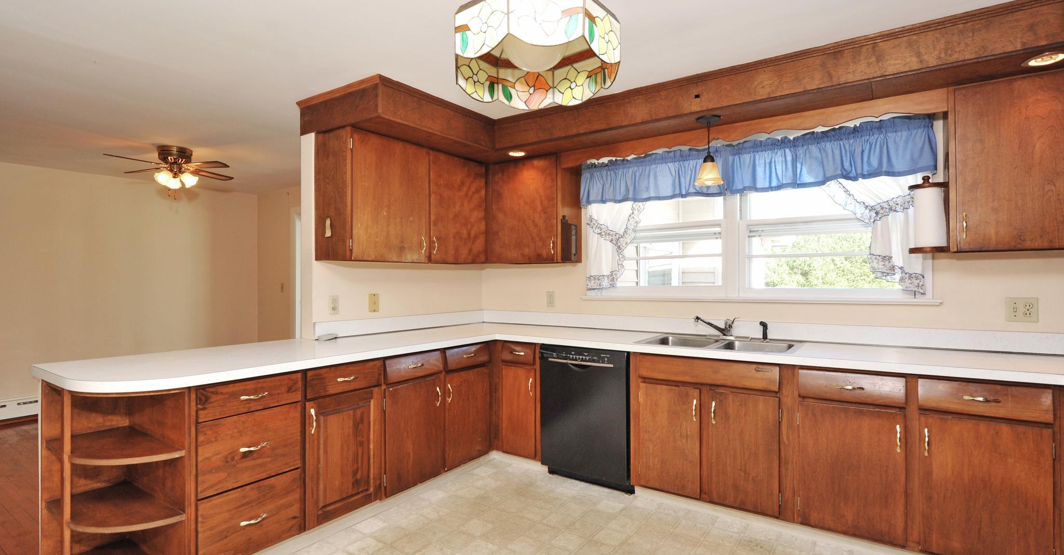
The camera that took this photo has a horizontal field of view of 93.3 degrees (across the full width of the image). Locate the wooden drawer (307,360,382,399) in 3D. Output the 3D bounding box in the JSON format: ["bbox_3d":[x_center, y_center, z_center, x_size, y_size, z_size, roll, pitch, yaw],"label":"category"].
[{"bbox_3d":[-1.094,0.512,2.639,0.400,0.130,0.437,0,-1,33],"label":"wooden drawer"}]

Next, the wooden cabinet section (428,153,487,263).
[{"bbox_3d":[-0.650,-0.482,3.728,0.310,0.766,0.583,-1,-1,35],"label":"wooden cabinet section"}]

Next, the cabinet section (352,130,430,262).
[{"bbox_3d":[-0.991,-0.487,3.236,0.310,0.766,0.598,-1,-1,35],"label":"cabinet section"}]

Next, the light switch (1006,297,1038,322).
[{"bbox_3d":[2.473,0.165,2.531,0.119,0.123,0.010,0,-1,33],"label":"light switch"}]

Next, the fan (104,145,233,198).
[{"bbox_3d":[-2.926,-0.862,4.113,1.050,0.410,1.050,0,-1,35],"label":"fan"}]

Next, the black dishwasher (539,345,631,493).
[{"bbox_3d":[0.470,0.869,3.349,0.591,0.860,0.600,0,-1,33],"label":"black dishwasher"}]

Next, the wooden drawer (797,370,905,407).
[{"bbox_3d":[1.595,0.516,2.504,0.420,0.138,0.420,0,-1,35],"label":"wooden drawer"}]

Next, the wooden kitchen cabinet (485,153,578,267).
[{"bbox_3d":[0.022,-0.508,4.028,0.670,0.803,0.371,0,-1,35],"label":"wooden kitchen cabinet"}]

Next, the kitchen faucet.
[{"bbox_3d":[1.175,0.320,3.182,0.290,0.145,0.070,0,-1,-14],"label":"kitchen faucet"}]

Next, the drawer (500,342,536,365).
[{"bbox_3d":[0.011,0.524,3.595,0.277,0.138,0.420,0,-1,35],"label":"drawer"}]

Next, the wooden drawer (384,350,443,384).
[{"bbox_3d":[-0.838,0.518,3.026,0.400,0.133,0.461,0,-1,33],"label":"wooden drawer"}]

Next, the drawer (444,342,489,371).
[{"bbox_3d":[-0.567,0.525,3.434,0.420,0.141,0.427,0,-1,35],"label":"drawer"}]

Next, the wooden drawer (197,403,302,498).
[{"bbox_3d":[-1.350,0.725,2.251,0.400,0.301,0.431,0,-1,33],"label":"wooden drawer"}]

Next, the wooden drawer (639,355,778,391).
[{"bbox_3d":[1.030,0.519,2.871,0.740,0.133,0.360,0,-1,33],"label":"wooden drawer"}]

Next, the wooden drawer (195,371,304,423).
[{"bbox_3d":[-1.349,0.508,2.254,0.400,0.133,0.431,0,-1,33],"label":"wooden drawer"}]

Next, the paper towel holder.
[{"bbox_3d":[2.033,-0.322,2.583,0.154,0.398,0.146,0,-1,35],"label":"paper towel holder"}]

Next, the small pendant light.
[{"bbox_3d":[1.003,-0.708,2.842,0.165,0.370,0.165,0,-1,35],"label":"small pendant light"}]

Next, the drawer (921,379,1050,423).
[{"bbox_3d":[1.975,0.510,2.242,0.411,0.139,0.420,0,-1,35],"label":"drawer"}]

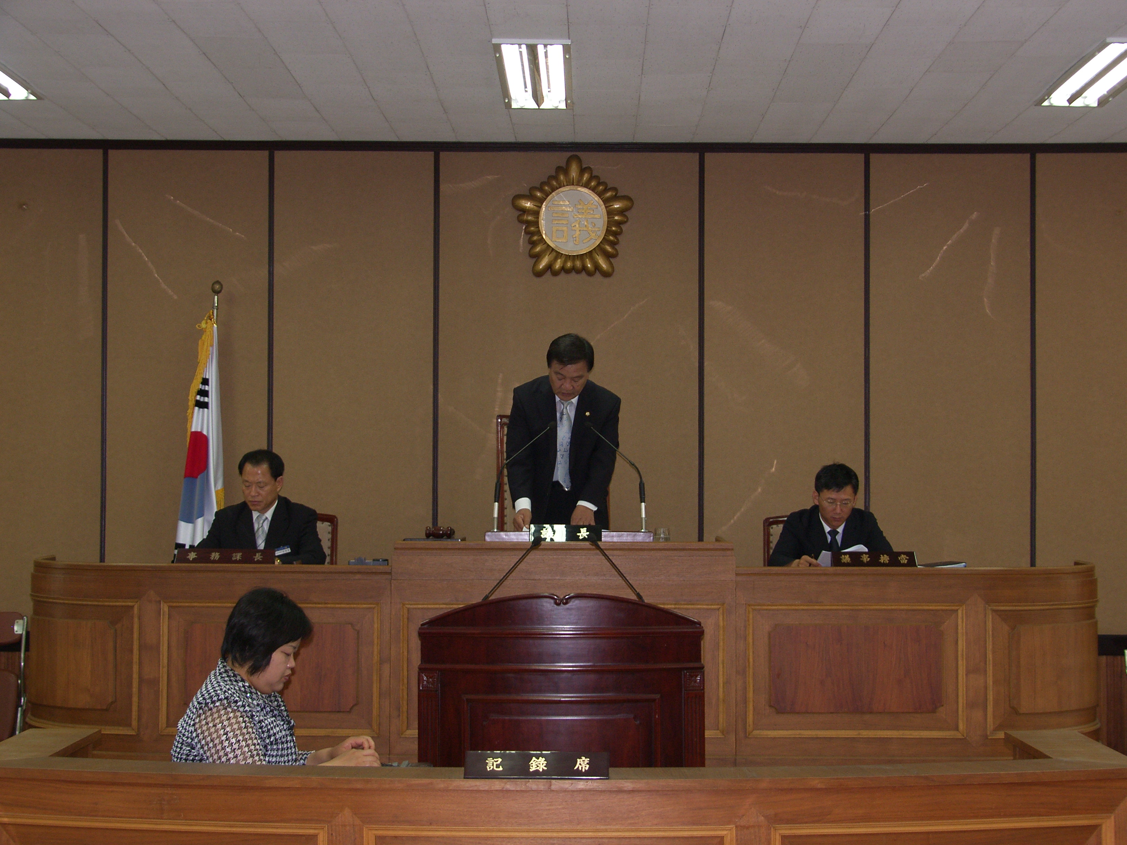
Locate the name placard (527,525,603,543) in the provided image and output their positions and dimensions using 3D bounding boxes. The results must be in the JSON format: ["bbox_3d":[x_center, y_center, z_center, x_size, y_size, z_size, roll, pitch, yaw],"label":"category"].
[{"bbox_3d":[0.011,0.438,7.712,0.286,0.068,0.050,0,-2,1],"label":"name placard"}]

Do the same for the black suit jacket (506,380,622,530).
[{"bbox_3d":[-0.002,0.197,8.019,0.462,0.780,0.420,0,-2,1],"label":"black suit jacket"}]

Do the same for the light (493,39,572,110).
[{"bbox_3d":[-0.119,-1.512,8.383,0.310,0.080,1.340,0,-2,1],"label":"light"}]

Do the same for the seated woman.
[{"bbox_3d":[-0.747,1.063,5.155,0.594,1.253,0.470,0,-2,3],"label":"seated woman"}]

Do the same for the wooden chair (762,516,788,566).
[{"bbox_3d":[1.096,0.898,8.212,0.560,1.010,0.600,0,-2,1],"label":"wooden chair"}]

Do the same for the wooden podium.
[{"bbox_3d":[-0.006,1.134,6.372,0.913,1.186,0.600,0,-2,1],"label":"wooden podium"}]

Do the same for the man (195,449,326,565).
[{"bbox_3d":[-1.249,0.749,8.023,0.517,1.275,0.680,0,-2,11],"label":"man"}]

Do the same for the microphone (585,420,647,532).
[{"bbox_3d":[0.211,0.216,7.865,0.257,0.449,0.090,0,-2,26],"label":"microphone"}]

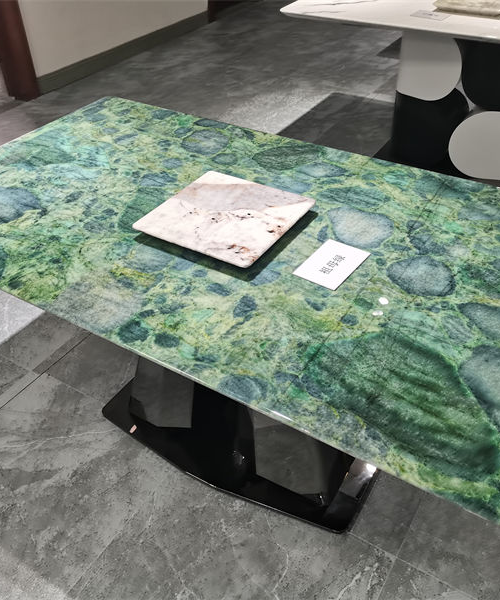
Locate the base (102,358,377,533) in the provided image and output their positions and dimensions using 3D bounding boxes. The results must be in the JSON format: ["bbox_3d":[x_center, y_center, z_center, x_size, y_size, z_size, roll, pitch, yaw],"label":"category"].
[{"bbox_3d":[-0.033,0.109,1.632,0.858,0.731,0.480,21,45,26],"label":"base"}]

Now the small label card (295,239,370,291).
[{"bbox_3d":[0.171,-0.076,1.242,0.099,0.002,0.148,24,47,29],"label":"small label card"}]

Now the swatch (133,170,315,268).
[{"bbox_3d":[-0.054,-0.189,1.371,0.303,0.029,0.293,21,45,26],"label":"swatch"}]

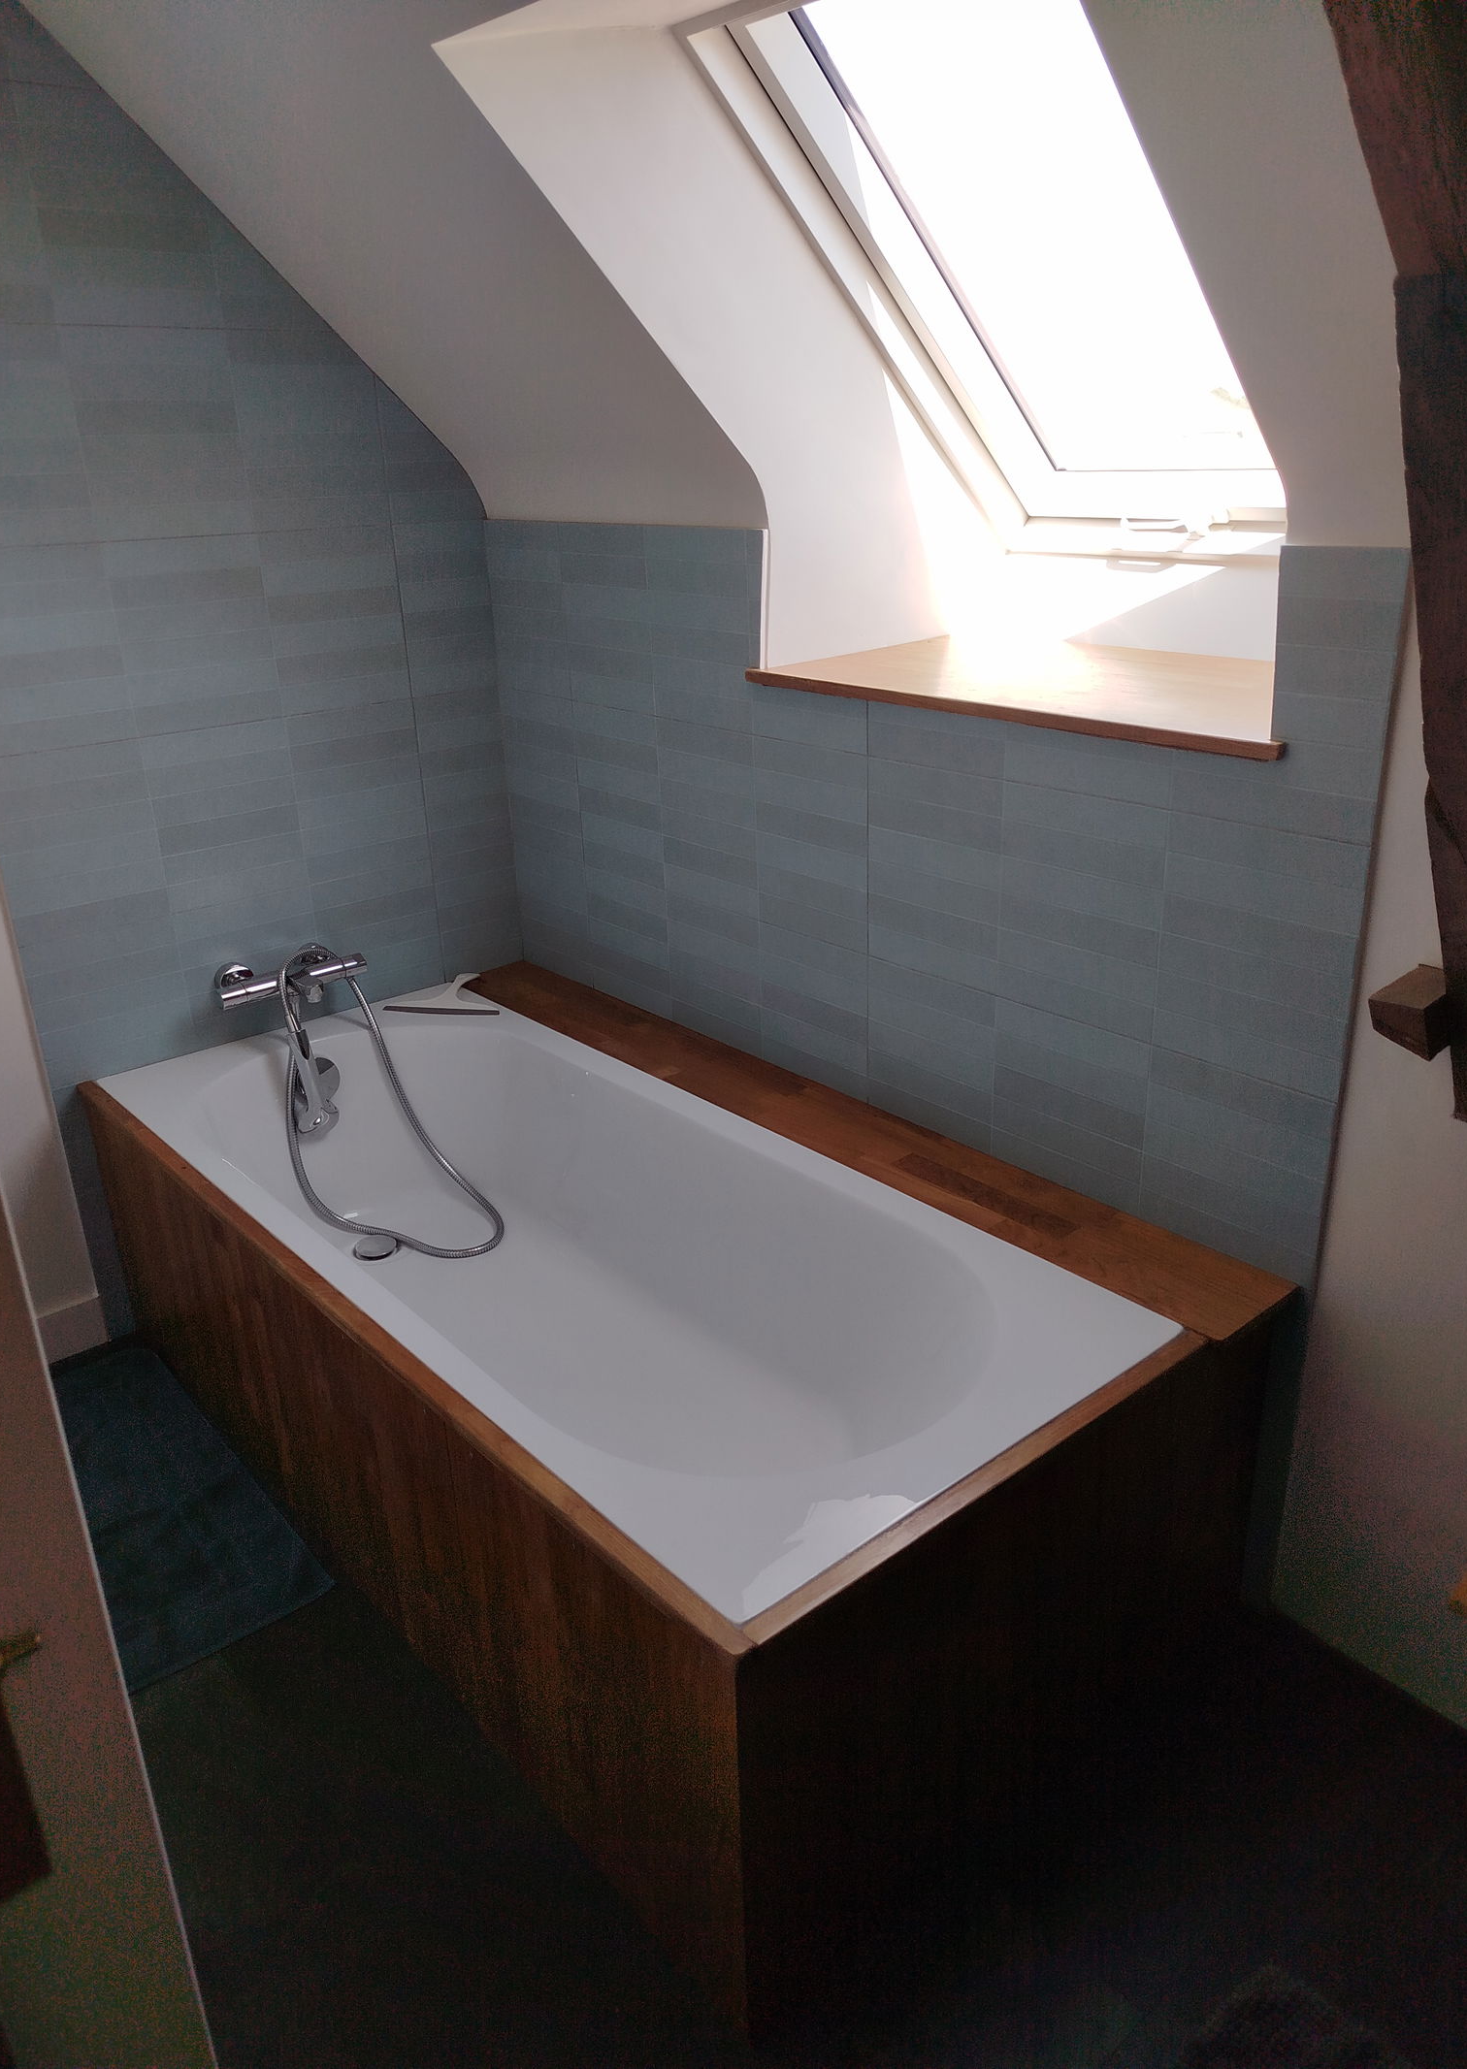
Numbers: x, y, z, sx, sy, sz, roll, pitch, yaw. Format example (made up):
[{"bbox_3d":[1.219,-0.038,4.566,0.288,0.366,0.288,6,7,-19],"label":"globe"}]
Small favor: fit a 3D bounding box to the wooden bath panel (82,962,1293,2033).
[{"bbox_3d":[-0.205,0.425,2.193,0.879,0.509,1.730,-19,27,-37],"label":"wooden bath panel"}]

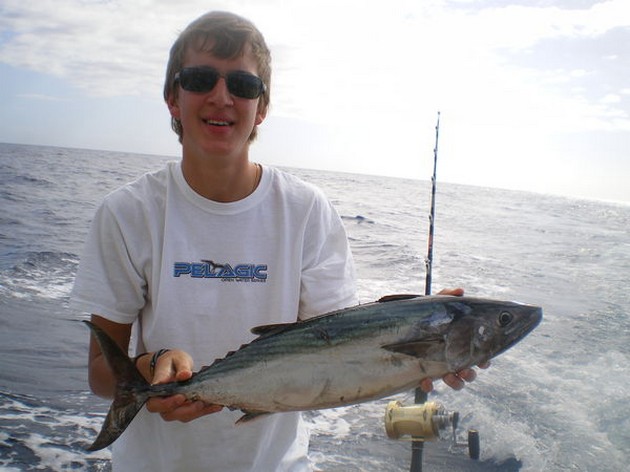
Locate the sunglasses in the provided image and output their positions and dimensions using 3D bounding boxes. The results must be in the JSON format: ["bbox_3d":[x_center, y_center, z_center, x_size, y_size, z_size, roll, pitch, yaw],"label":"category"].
[{"bbox_3d":[-0.158,-0.238,1.066,0.140,0.043,0.142,5,2,-13],"label":"sunglasses"}]

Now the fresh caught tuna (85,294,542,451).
[{"bbox_3d":[-0.007,0.137,0.835,0.595,0.165,0.095,-11,-2,2],"label":"fresh caught tuna"}]

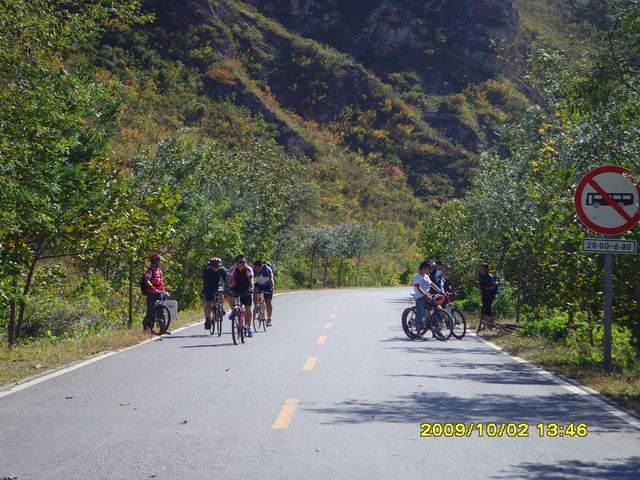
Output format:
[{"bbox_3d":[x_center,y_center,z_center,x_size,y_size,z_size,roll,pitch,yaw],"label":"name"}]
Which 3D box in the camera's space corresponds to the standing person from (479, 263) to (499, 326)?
[{"bbox_3d":[4.284,1.386,55.000,0.420,1.602,0.500,0,-1,-30],"label":"standing person"}]

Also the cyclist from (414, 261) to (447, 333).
[{"bbox_3d":[2.227,1.200,44.200,0.520,1.584,0.620,1,-1,-43],"label":"cyclist"}]

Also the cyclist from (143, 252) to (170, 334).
[{"bbox_3d":[-3.530,1.158,46.700,0.480,1.764,0.520,-1,-1,44],"label":"cyclist"}]

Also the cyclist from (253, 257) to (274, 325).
[{"bbox_3d":[-1.265,1.219,49.300,0.530,1.550,0.750,0,-1,11],"label":"cyclist"}]

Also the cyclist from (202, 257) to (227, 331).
[{"bbox_3d":[-2.227,1.143,45.800,0.540,1.588,0.750,0,-1,-10],"label":"cyclist"}]

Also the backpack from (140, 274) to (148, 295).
[{"bbox_3d":[-3.772,0.970,46.900,0.220,0.466,0.320,-1,-1,41],"label":"backpack"}]

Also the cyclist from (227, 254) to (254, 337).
[{"bbox_3d":[-1.494,1.064,40.900,0.580,1.569,0.780,0,-1,6],"label":"cyclist"}]

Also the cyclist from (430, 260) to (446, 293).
[{"bbox_3d":[2.519,1.238,45.600,0.500,1.592,0.600,1,-1,-43],"label":"cyclist"}]

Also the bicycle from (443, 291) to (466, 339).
[{"bbox_3d":[2.664,1.557,45.200,0.580,1.003,1.680,1,-1,-41],"label":"bicycle"}]

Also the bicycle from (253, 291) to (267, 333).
[{"bbox_3d":[-1.353,1.603,49.200,0.520,0.955,1.680,0,-1,11],"label":"bicycle"}]

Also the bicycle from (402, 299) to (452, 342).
[{"bbox_3d":[2.197,1.556,44.200,0.580,0.987,1.700,1,-1,-43],"label":"bicycle"}]

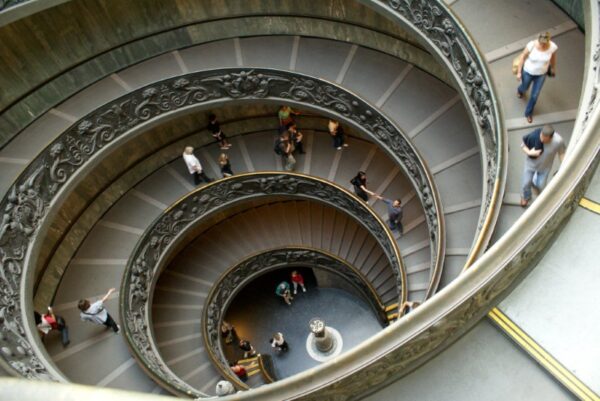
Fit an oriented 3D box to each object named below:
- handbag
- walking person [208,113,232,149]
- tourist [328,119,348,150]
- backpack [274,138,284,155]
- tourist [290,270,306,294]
[{"bbox_3d":[4.027,-2.510,8.327,0.130,0.280,0.320,-4,54,11],"label":"handbag"},{"bbox_3d":[-2.892,-2.511,16.380,0.400,1.650,0.480,19,61,25],"label":"walking person"},{"bbox_3d":[1.387,-2.483,16.341,0.500,1.660,0.420,18,60,25],"label":"tourist"},{"bbox_3d":[-0.689,-1.858,15.403,0.220,0.480,0.320,13,59,22],"label":"backpack"},{"bbox_3d":[-0.115,3.486,19.002,0.520,1.680,0.420,-13,52,4],"label":"tourist"}]

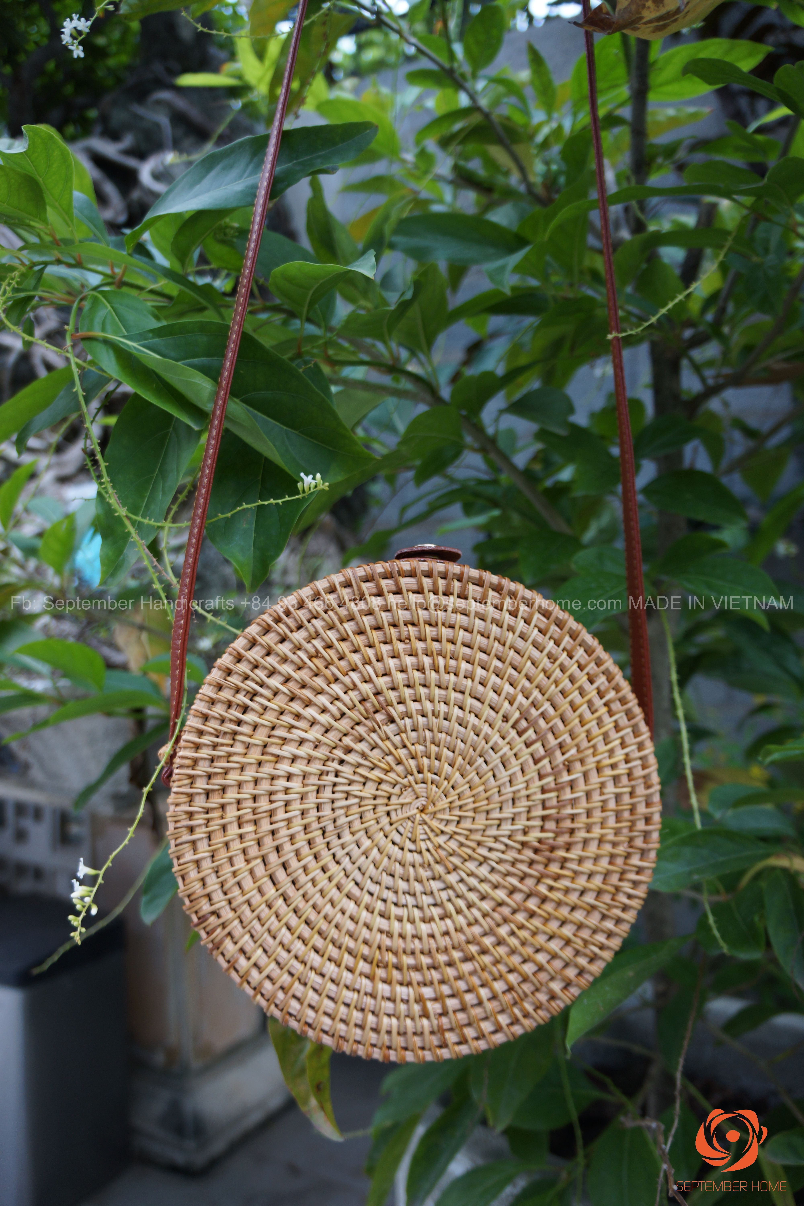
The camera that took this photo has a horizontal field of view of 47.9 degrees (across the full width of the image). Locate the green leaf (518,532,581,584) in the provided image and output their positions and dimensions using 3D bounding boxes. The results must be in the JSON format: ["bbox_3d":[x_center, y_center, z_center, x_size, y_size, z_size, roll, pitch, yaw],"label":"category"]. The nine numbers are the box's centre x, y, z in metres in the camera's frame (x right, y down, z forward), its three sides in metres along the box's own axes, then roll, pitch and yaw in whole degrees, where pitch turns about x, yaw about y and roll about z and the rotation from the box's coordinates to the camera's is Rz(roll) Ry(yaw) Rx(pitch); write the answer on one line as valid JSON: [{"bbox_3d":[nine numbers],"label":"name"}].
[{"bbox_3d":[0.131,-0.040,0.800,0.055,0.038,0.025,-23,-24,-5],"label":"green leaf"}]

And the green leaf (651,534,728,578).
[{"bbox_3d":[0.262,-0.042,0.820,0.068,0.038,0.025,-21,-25,-1],"label":"green leaf"}]

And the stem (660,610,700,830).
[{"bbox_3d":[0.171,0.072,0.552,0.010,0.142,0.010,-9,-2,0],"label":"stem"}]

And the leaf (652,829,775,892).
[{"bbox_3d":[0.211,0.177,0.620,0.095,0.018,0.042,-15,42,-9],"label":"leaf"}]

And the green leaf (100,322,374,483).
[{"bbox_3d":[-0.086,-0.105,0.470,0.152,0.062,0.026,24,-36,0],"label":"green leaf"}]

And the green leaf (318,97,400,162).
[{"bbox_3d":[-0.045,-0.487,0.930,0.085,0.045,0.028,33,-7,3],"label":"green leaf"}]

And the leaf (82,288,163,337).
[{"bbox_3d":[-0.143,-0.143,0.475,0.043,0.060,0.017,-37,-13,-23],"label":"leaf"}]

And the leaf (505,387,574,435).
[{"bbox_3d":[0.124,-0.174,0.820,0.065,0.041,0.022,9,-19,8],"label":"leaf"}]

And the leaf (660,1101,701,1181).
[{"bbox_3d":[0.231,0.447,0.750,0.037,0.070,0.035,0,-3,0],"label":"leaf"}]

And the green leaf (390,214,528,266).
[{"bbox_3d":[0.049,-0.313,0.780,0.120,0.049,0.025,5,-27,4],"label":"green leaf"}]

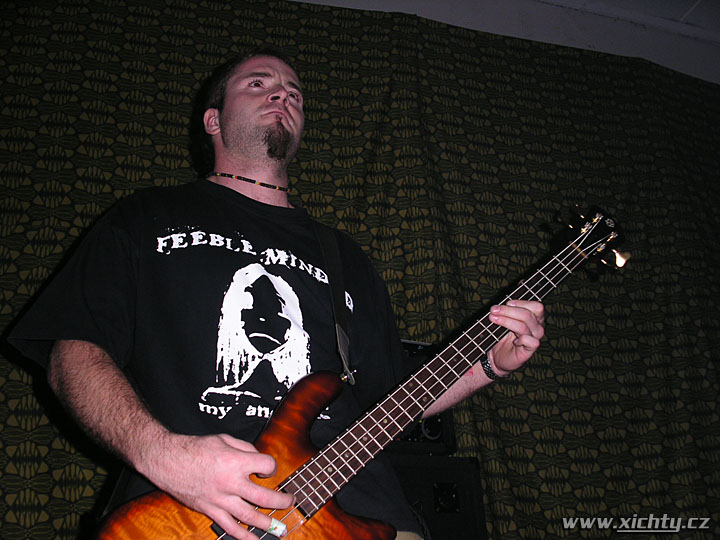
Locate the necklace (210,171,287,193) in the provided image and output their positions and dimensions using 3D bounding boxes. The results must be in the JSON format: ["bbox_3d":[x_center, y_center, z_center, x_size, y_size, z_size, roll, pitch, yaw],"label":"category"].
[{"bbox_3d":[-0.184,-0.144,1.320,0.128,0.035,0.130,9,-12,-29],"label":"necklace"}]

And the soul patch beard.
[{"bbox_3d":[-0.133,-0.210,1.285,0.043,0.050,0.037,9,-25,-29],"label":"soul patch beard"}]

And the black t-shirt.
[{"bbox_3d":[-0.207,0.127,1.226,0.570,0.620,0.300,10,-25,-31],"label":"black t-shirt"}]

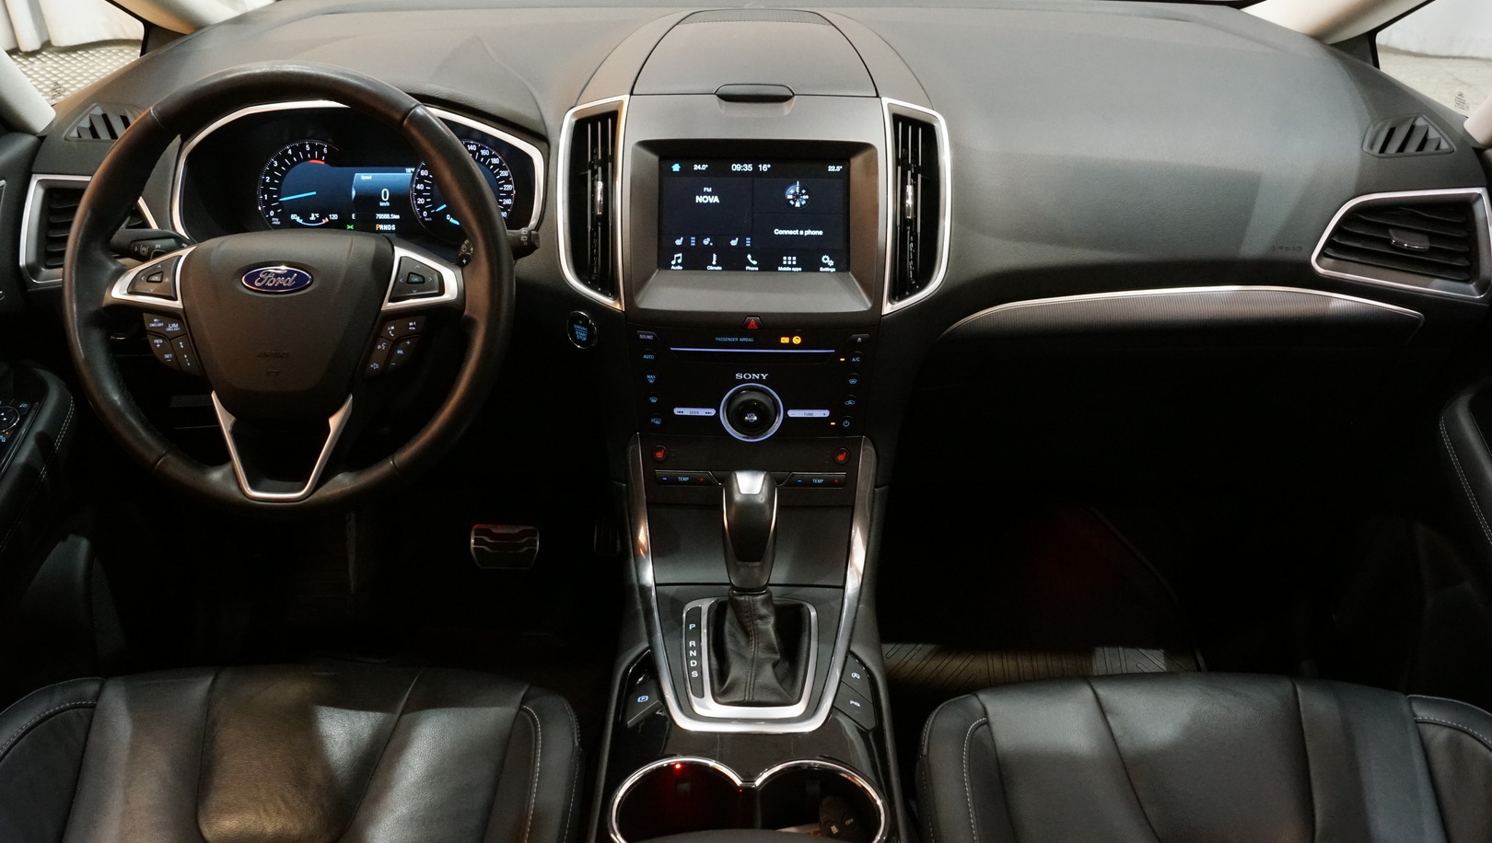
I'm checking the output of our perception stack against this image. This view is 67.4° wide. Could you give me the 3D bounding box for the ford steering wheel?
[{"bbox_3d":[-0.377,-0.114,0.943,0.372,0.370,0.100,0,2,0],"label":"ford steering wheel"}]

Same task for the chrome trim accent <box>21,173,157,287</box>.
[{"bbox_3d":[-0.605,-0.179,1.045,0.137,0.107,0.035,-2,13,-4],"label":"chrome trim accent"}]

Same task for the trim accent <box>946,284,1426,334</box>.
[{"bbox_3d":[0.415,-0.104,1.055,0.450,0.050,0.045,0,17,0],"label":"trim accent"}]

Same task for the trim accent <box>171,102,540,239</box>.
[{"bbox_3d":[-0.366,-0.236,1.060,0.352,0.135,0.040,1,7,0],"label":"trim accent"}]

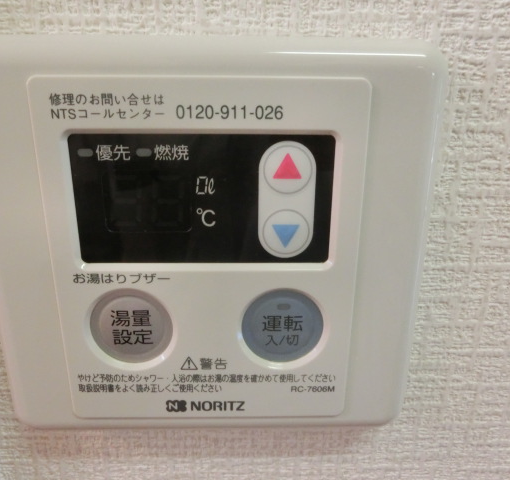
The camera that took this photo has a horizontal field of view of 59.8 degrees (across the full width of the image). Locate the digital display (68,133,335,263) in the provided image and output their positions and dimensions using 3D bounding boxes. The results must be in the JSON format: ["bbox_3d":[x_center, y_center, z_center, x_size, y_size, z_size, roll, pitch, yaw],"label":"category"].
[{"bbox_3d":[-0.014,-0.012,0.127,0.072,0.037,0.010,0,18,-2],"label":"digital display"}]

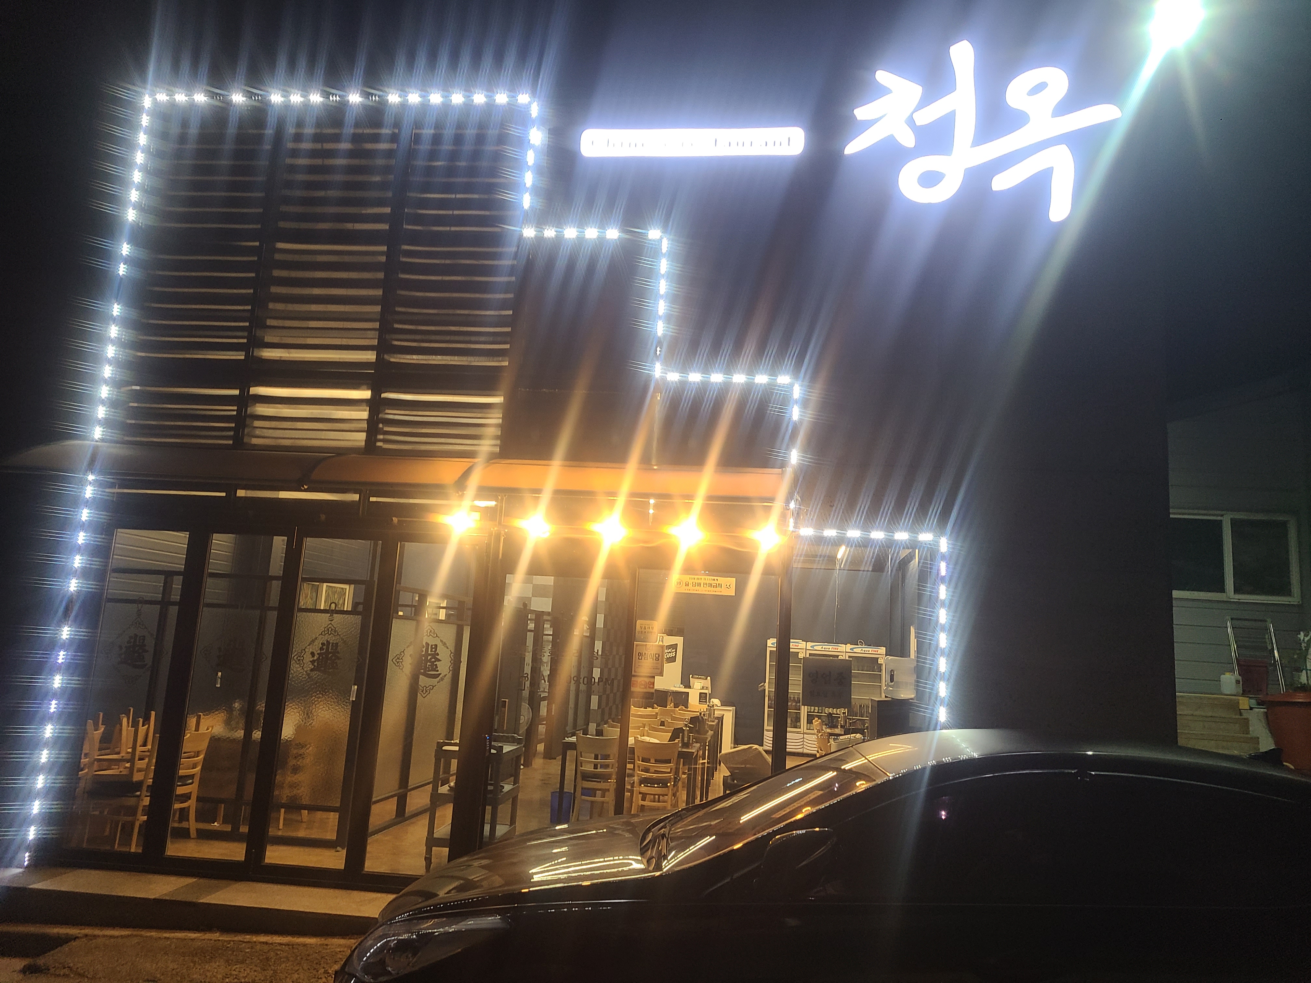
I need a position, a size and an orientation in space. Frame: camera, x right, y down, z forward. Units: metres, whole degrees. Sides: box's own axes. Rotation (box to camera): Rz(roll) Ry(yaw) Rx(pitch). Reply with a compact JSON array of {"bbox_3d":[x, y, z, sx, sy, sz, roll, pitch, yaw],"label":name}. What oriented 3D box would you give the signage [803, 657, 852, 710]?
[{"bbox_3d":[1.056,1.174,6.039,0.300,0.290,0.015,2,-10,5],"label":"signage"}]

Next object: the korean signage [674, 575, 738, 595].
[{"bbox_3d":[0.309,0.595,6.222,0.395,0.107,0.010,2,-10,5],"label":"korean signage"}]

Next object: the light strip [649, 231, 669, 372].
[{"bbox_3d":[0.039,-1.265,6.538,0.050,1.010,0.030,2,-10,5],"label":"light strip"}]

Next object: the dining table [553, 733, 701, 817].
[{"bbox_3d":[-0.197,2.686,8.993,1.200,0.740,0.750,1,-10,10],"label":"dining table"}]

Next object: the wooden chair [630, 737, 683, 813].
[{"bbox_3d":[0.034,2.583,8.625,0.430,0.840,0.500,1,-10,10],"label":"wooden chair"}]

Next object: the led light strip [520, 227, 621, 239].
[{"bbox_3d":[-0.579,-1.751,6.682,0.697,0.050,0.030,2,-10,5],"label":"led light strip"}]

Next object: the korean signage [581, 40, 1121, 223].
[{"bbox_3d":[1.269,-2.427,6.593,3.562,1.312,0.120,2,-10,5],"label":"korean signage"}]

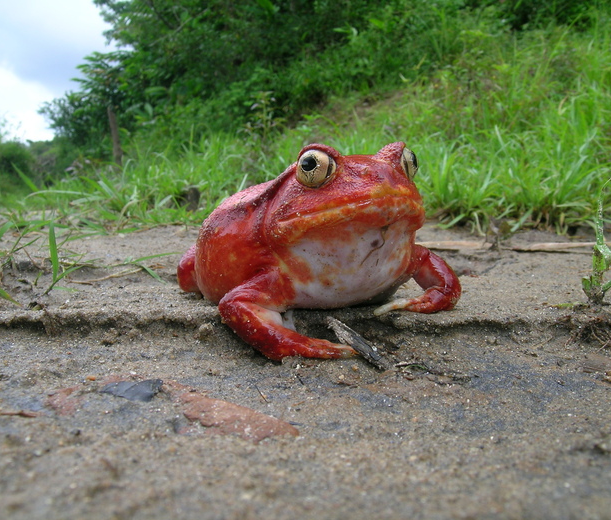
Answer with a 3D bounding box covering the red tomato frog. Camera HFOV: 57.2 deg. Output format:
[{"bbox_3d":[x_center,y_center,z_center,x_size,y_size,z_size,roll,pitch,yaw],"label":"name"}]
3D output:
[{"bbox_3d":[0.004,-0.007,0.180,0.081,0.057,0.088,-5,8,-38],"label":"red tomato frog"}]

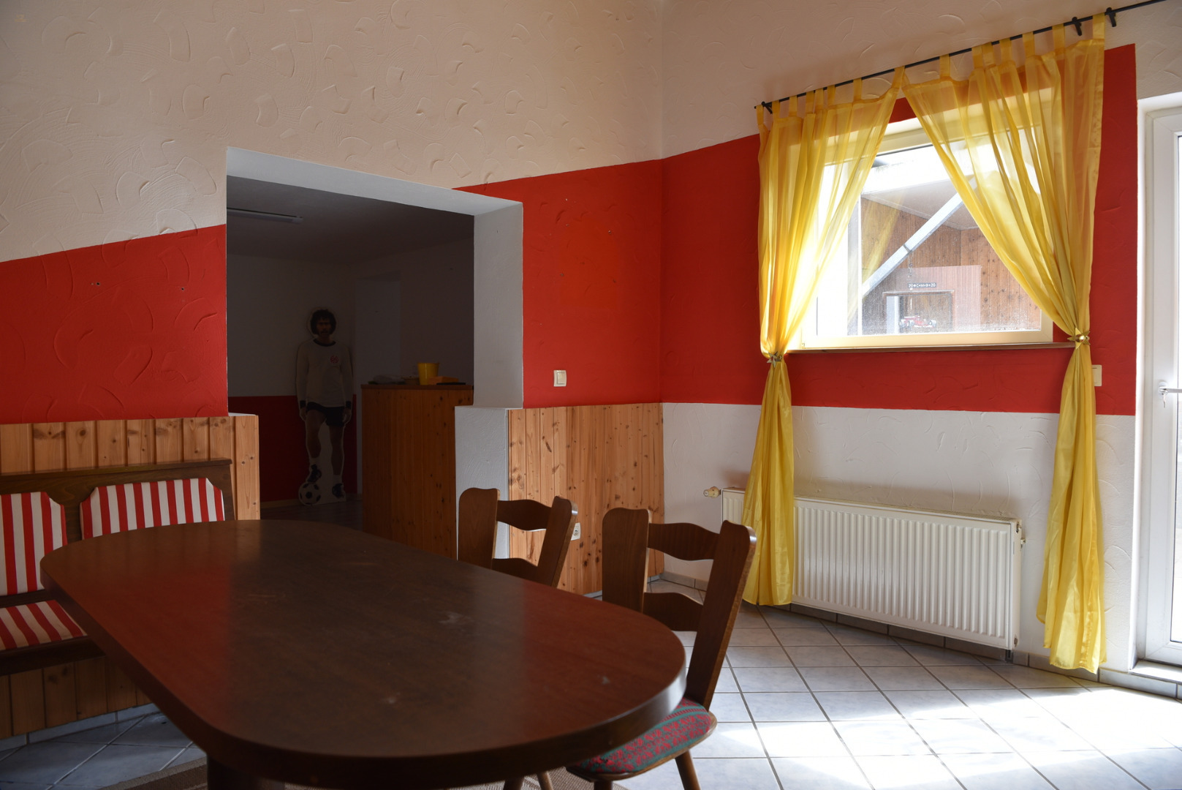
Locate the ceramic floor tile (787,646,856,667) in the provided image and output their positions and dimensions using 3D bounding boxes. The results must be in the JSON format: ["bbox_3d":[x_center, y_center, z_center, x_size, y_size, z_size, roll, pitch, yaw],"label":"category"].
[{"bbox_3d":[0.948,1.083,3.265,0.250,0.010,0.250,0,1,2],"label":"ceramic floor tile"}]

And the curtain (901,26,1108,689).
[{"bbox_3d":[1.600,-0.177,3.087,0.120,2.360,0.740,-1,1,-44],"label":"curtain"}]

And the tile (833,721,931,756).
[{"bbox_3d":[0.920,1.087,2.505,0.250,0.010,0.250,0,1,2],"label":"tile"}]

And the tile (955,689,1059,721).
[{"bbox_3d":[1.429,1.075,2.754,0.250,0.010,0.250,0,1,2],"label":"tile"}]

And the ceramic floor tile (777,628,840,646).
[{"bbox_3d":[0.959,1.081,3.520,0.250,0.010,0.250,0,1,2],"label":"ceramic floor tile"}]

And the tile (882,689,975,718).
[{"bbox_3d":[1.167,1.076,2.728,0.247,0.010,0.244,-1,1,1],"label":"tile"}]

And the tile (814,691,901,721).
[{"bbox_3d":[0.919,1.080,2.732,0.247,0.010,0.244,-1,1,1],"label":"tile"}]

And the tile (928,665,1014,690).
[{"bbox_3d":[1.419,1.066,2.960,0.247,0.010,0.244,-1,1,1],"label":"tile"}]

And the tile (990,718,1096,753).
[{"bbox_3d":[1.417,1.075,2.505,0.250,0.010,0.250,0,1,2],"label":"tile"}]

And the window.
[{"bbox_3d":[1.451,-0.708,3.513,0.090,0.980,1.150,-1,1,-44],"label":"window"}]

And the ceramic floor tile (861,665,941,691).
[{"bbox_3d":[1.171,1.070,2.964,0.247,0.010,0.244,-1,1,1],"label":"ceramic floor tile"}]

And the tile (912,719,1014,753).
[{"bbox_3d":[1.163,1.083,2.491,0.247,0.010,0.244,-1,1,1],"label":"tile"}]

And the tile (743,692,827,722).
[{"bbox_3d":[0.670,1.084,2.736,0.247,0.010,0.244,-1,1,1],"label":"tile"}]

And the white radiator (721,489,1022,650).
[{"bbox_3d":[1.182,0.735,3.549,0.100,0.495,1.370,-1,1,-44],"label":"white radiator"}]

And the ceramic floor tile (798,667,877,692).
[{"bbox_3d":[0.939,1.085,3.012,0.250,0.010,0.250,0,1,2],"label":"ceramic floor tile"}]

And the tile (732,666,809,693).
[{"bbox_3d":[0.685,1.089,3.017,0.250,0.010,0.250,0,1,2],"label":"tile"}]

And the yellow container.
[{"bbox_3d":[-1.019,-0.131,4.930,0.134,0.140,0.134,-1,1,0],"label":"yellow container"}]

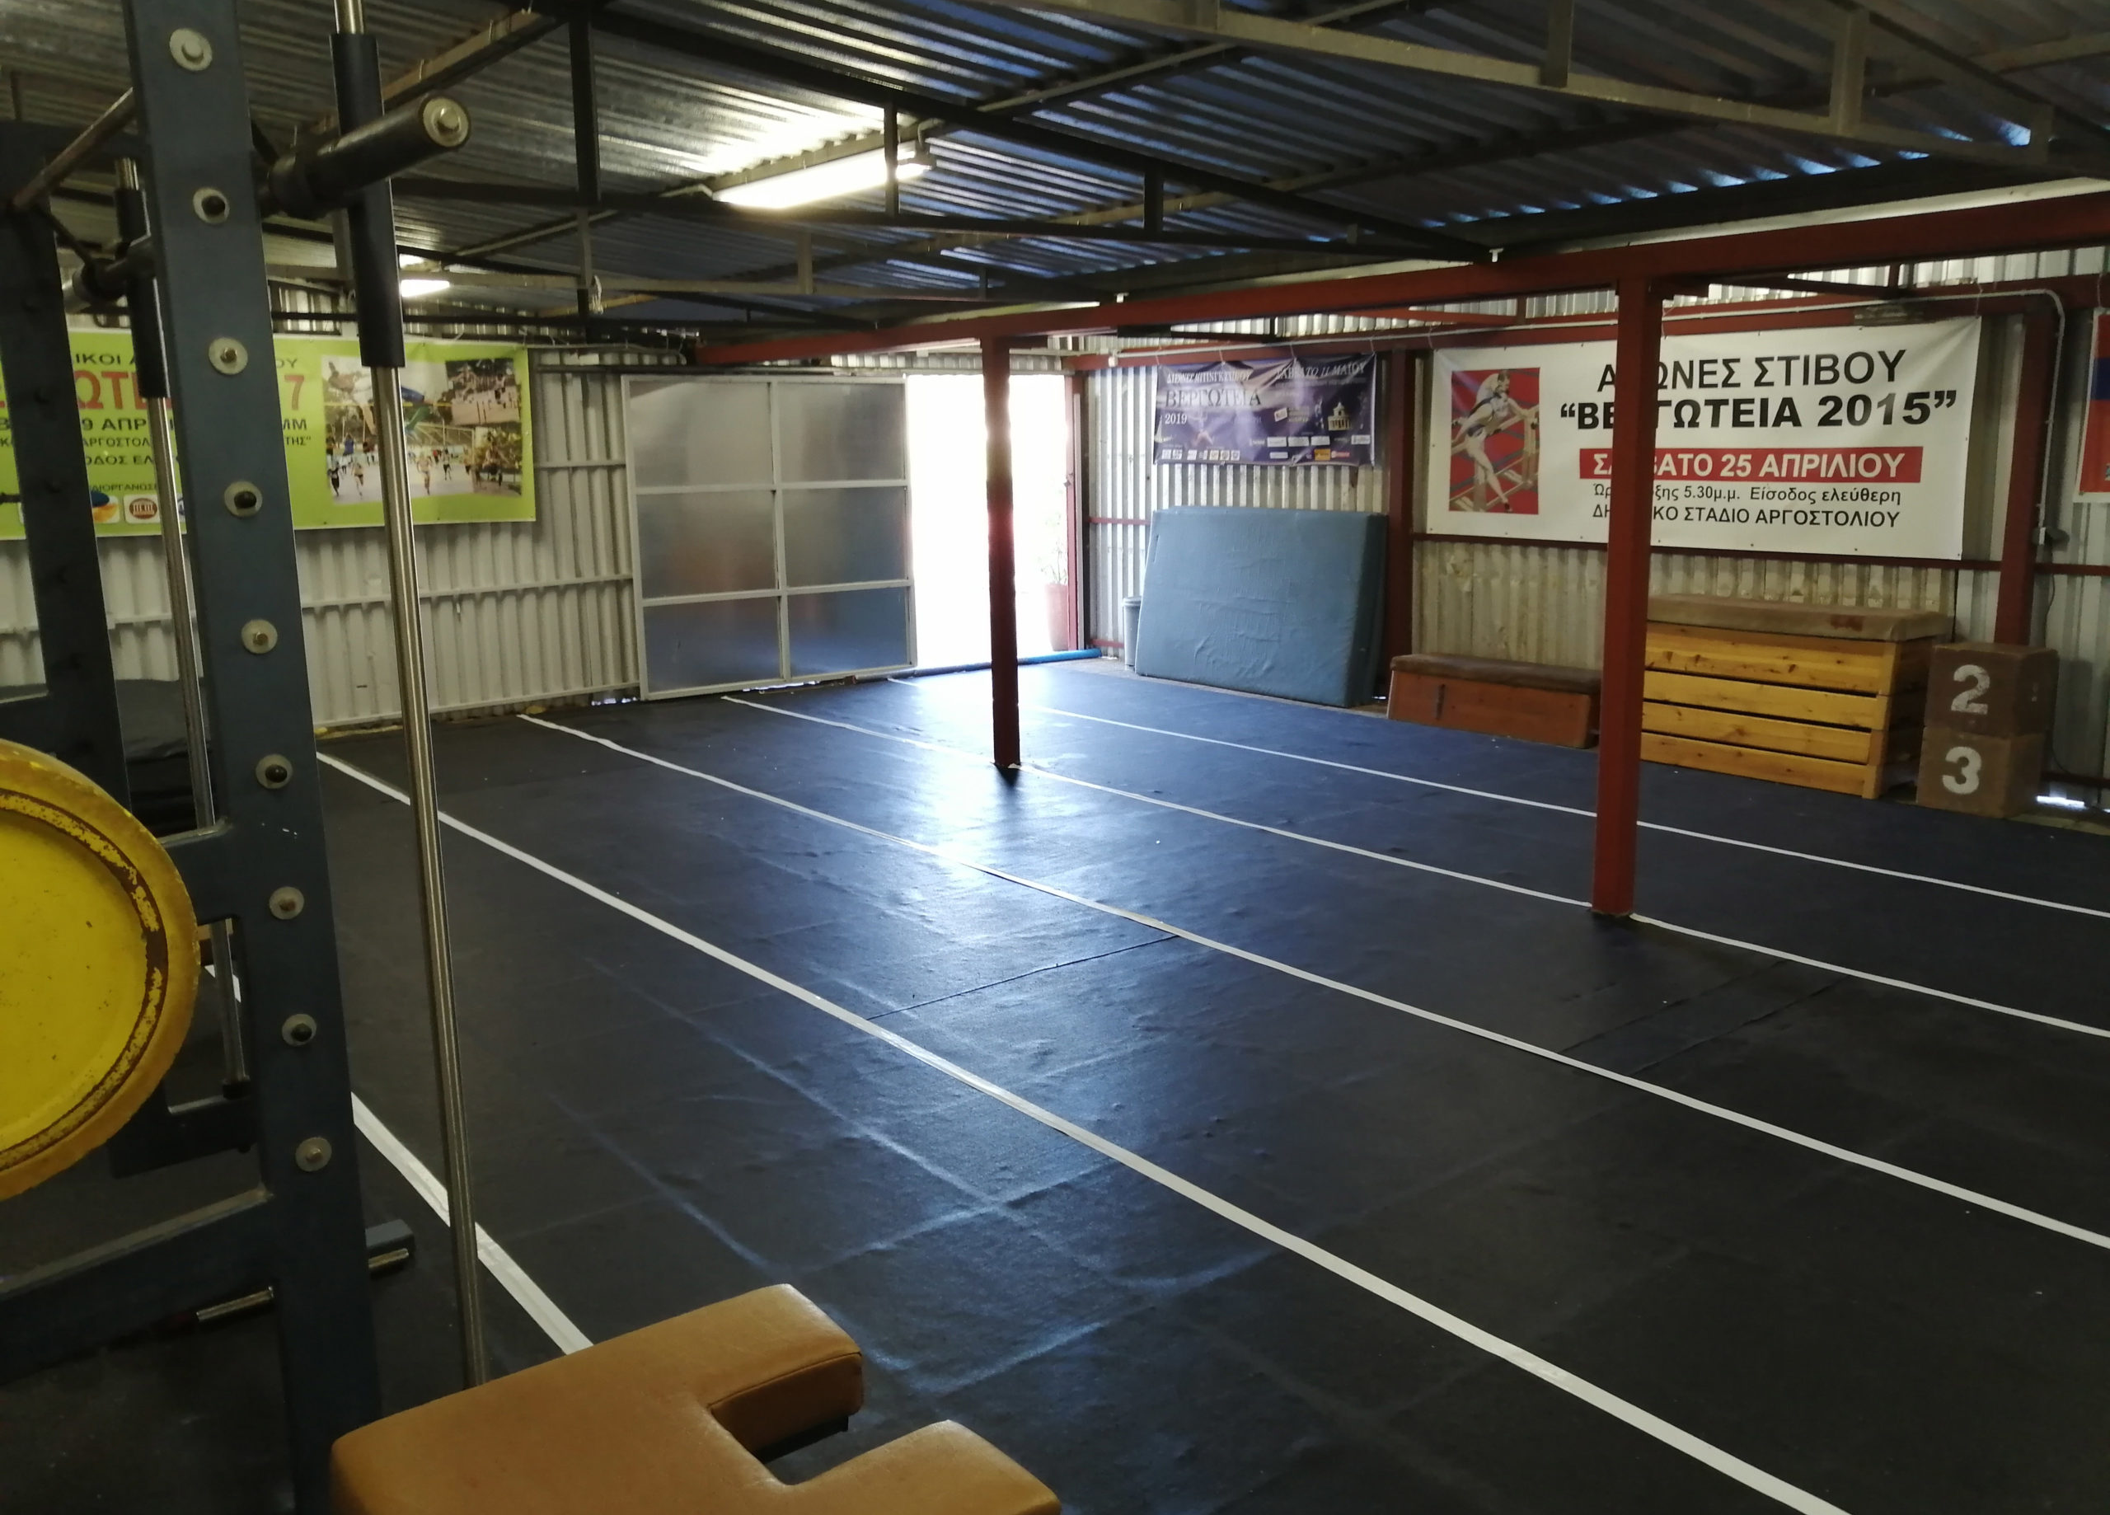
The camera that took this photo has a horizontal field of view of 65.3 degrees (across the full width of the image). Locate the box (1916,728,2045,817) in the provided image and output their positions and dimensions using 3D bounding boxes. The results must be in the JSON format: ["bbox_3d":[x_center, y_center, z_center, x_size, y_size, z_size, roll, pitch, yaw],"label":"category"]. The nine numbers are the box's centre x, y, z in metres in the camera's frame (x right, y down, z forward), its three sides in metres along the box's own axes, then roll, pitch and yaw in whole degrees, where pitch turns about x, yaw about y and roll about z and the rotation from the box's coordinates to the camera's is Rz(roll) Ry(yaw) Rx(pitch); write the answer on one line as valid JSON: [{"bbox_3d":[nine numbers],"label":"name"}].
[{"bbox_3d":[3.938,0.037,6.978,0.325,0.325,0.356,-9,14,-33],"label":"box"}]

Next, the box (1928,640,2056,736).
[{"bbox_3d":[3.936,-0.289,6.912,0.325,0.335,0.354,-9,14,-33],"label":"box"}]

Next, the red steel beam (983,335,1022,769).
[{"bbox_3d":[-0.253,-0.991,8.064,0.098,2.076,0.092,-10,14,-37],"label":"red steel beam"}]

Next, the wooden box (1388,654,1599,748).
[{"bbox_3d":[2.430,-0.321,8.882,0.377,0.340,1.282,-10,14,-37],"label":"wooden box"}]

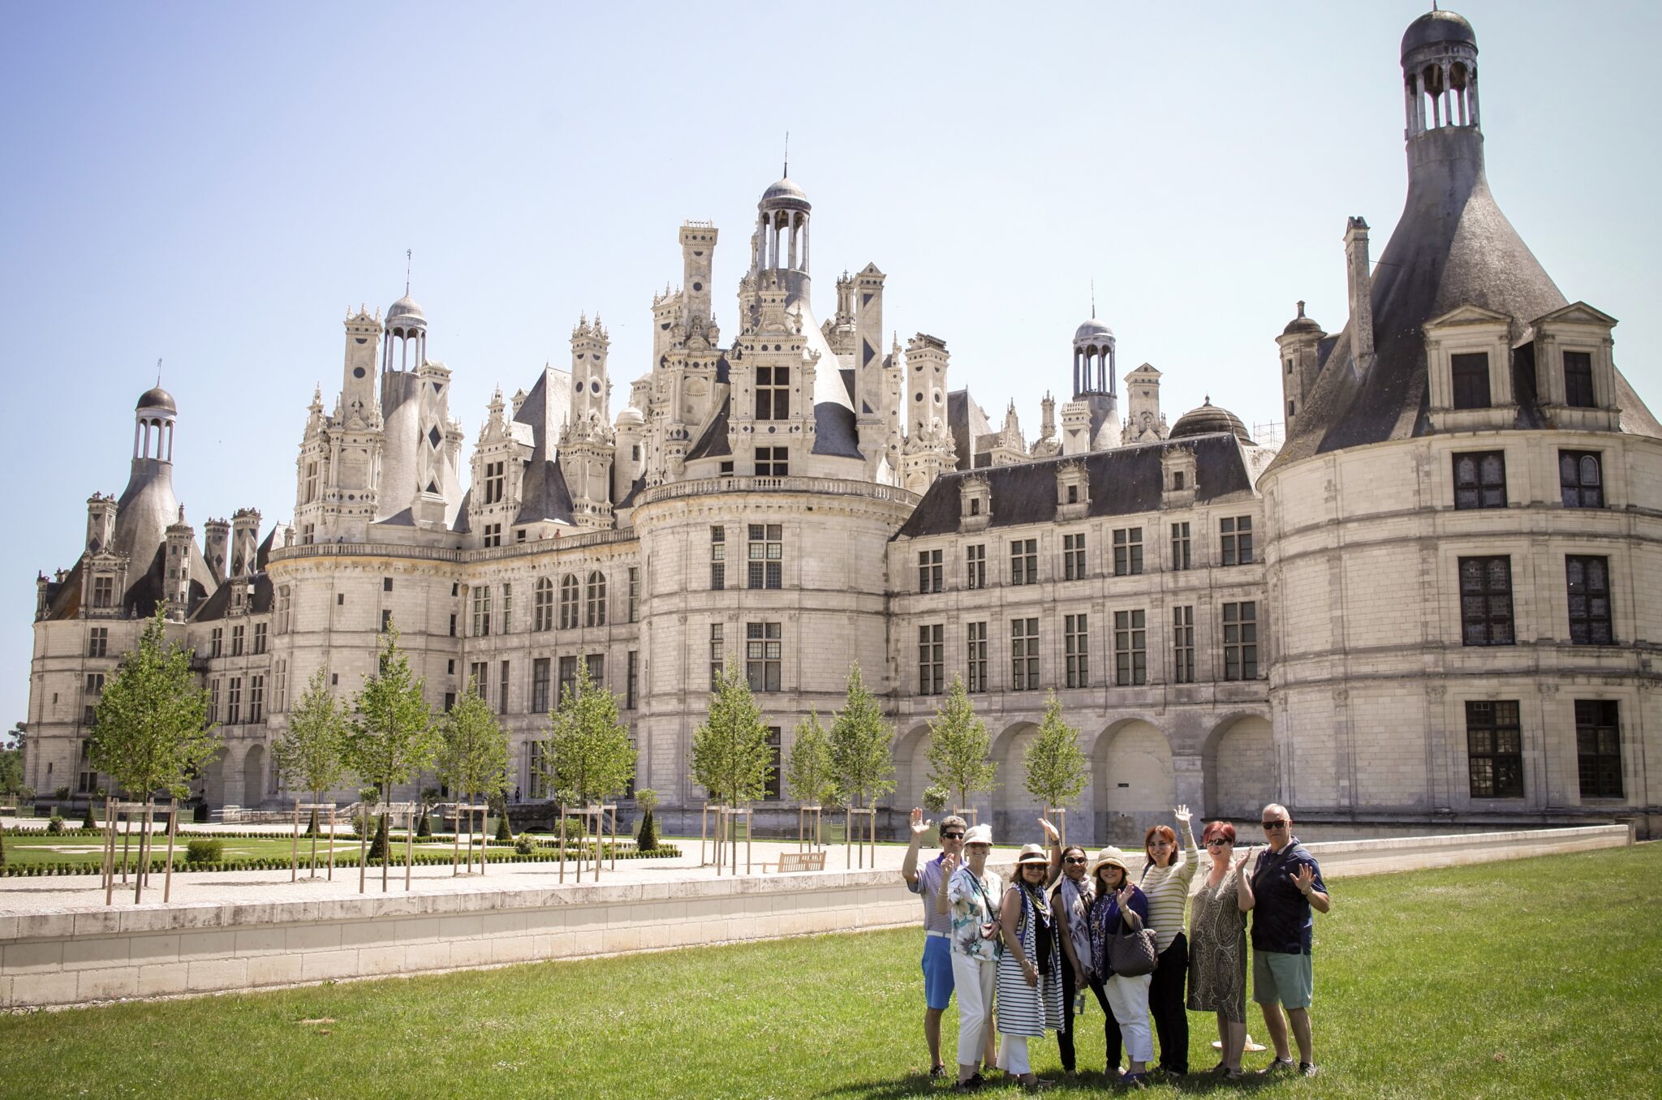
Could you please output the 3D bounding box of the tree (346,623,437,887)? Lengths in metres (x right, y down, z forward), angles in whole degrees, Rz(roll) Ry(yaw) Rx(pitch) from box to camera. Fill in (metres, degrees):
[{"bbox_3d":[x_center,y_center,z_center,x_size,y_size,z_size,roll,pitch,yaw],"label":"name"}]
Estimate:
[{"bbox_3d":[-10.403,4.933,37.038,2.200,6.420,2.200,3,-10,-15],"label":"tree"}]

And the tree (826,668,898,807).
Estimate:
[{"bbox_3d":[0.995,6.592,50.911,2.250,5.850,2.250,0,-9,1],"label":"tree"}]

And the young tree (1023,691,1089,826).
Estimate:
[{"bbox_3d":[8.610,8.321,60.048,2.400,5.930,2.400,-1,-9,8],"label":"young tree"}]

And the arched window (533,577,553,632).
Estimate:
[{"bbox_3d":[-22.784,4.316,124.207,2.050,4.393,0.350,-7,-12,39],"label":"arched window"}]

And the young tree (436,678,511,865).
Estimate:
[{"bbox_3d":[-12.233,7.655,53.440,2.450,6.500,2.450,2,-10,-13],"label":"young tree"}]

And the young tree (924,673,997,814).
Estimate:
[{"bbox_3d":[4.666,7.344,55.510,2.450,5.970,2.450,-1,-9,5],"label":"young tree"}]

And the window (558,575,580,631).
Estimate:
[{"bbox_3d":[-20.390,4.045,122.242,2.050,4.325,0.350,-7,-12,39],"label":"window"}]

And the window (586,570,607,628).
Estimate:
[{"bbox_3d":[-17.958,3.779,120.244,2.050,4.457,0.350,-7,-12,39],"label":"window"}]

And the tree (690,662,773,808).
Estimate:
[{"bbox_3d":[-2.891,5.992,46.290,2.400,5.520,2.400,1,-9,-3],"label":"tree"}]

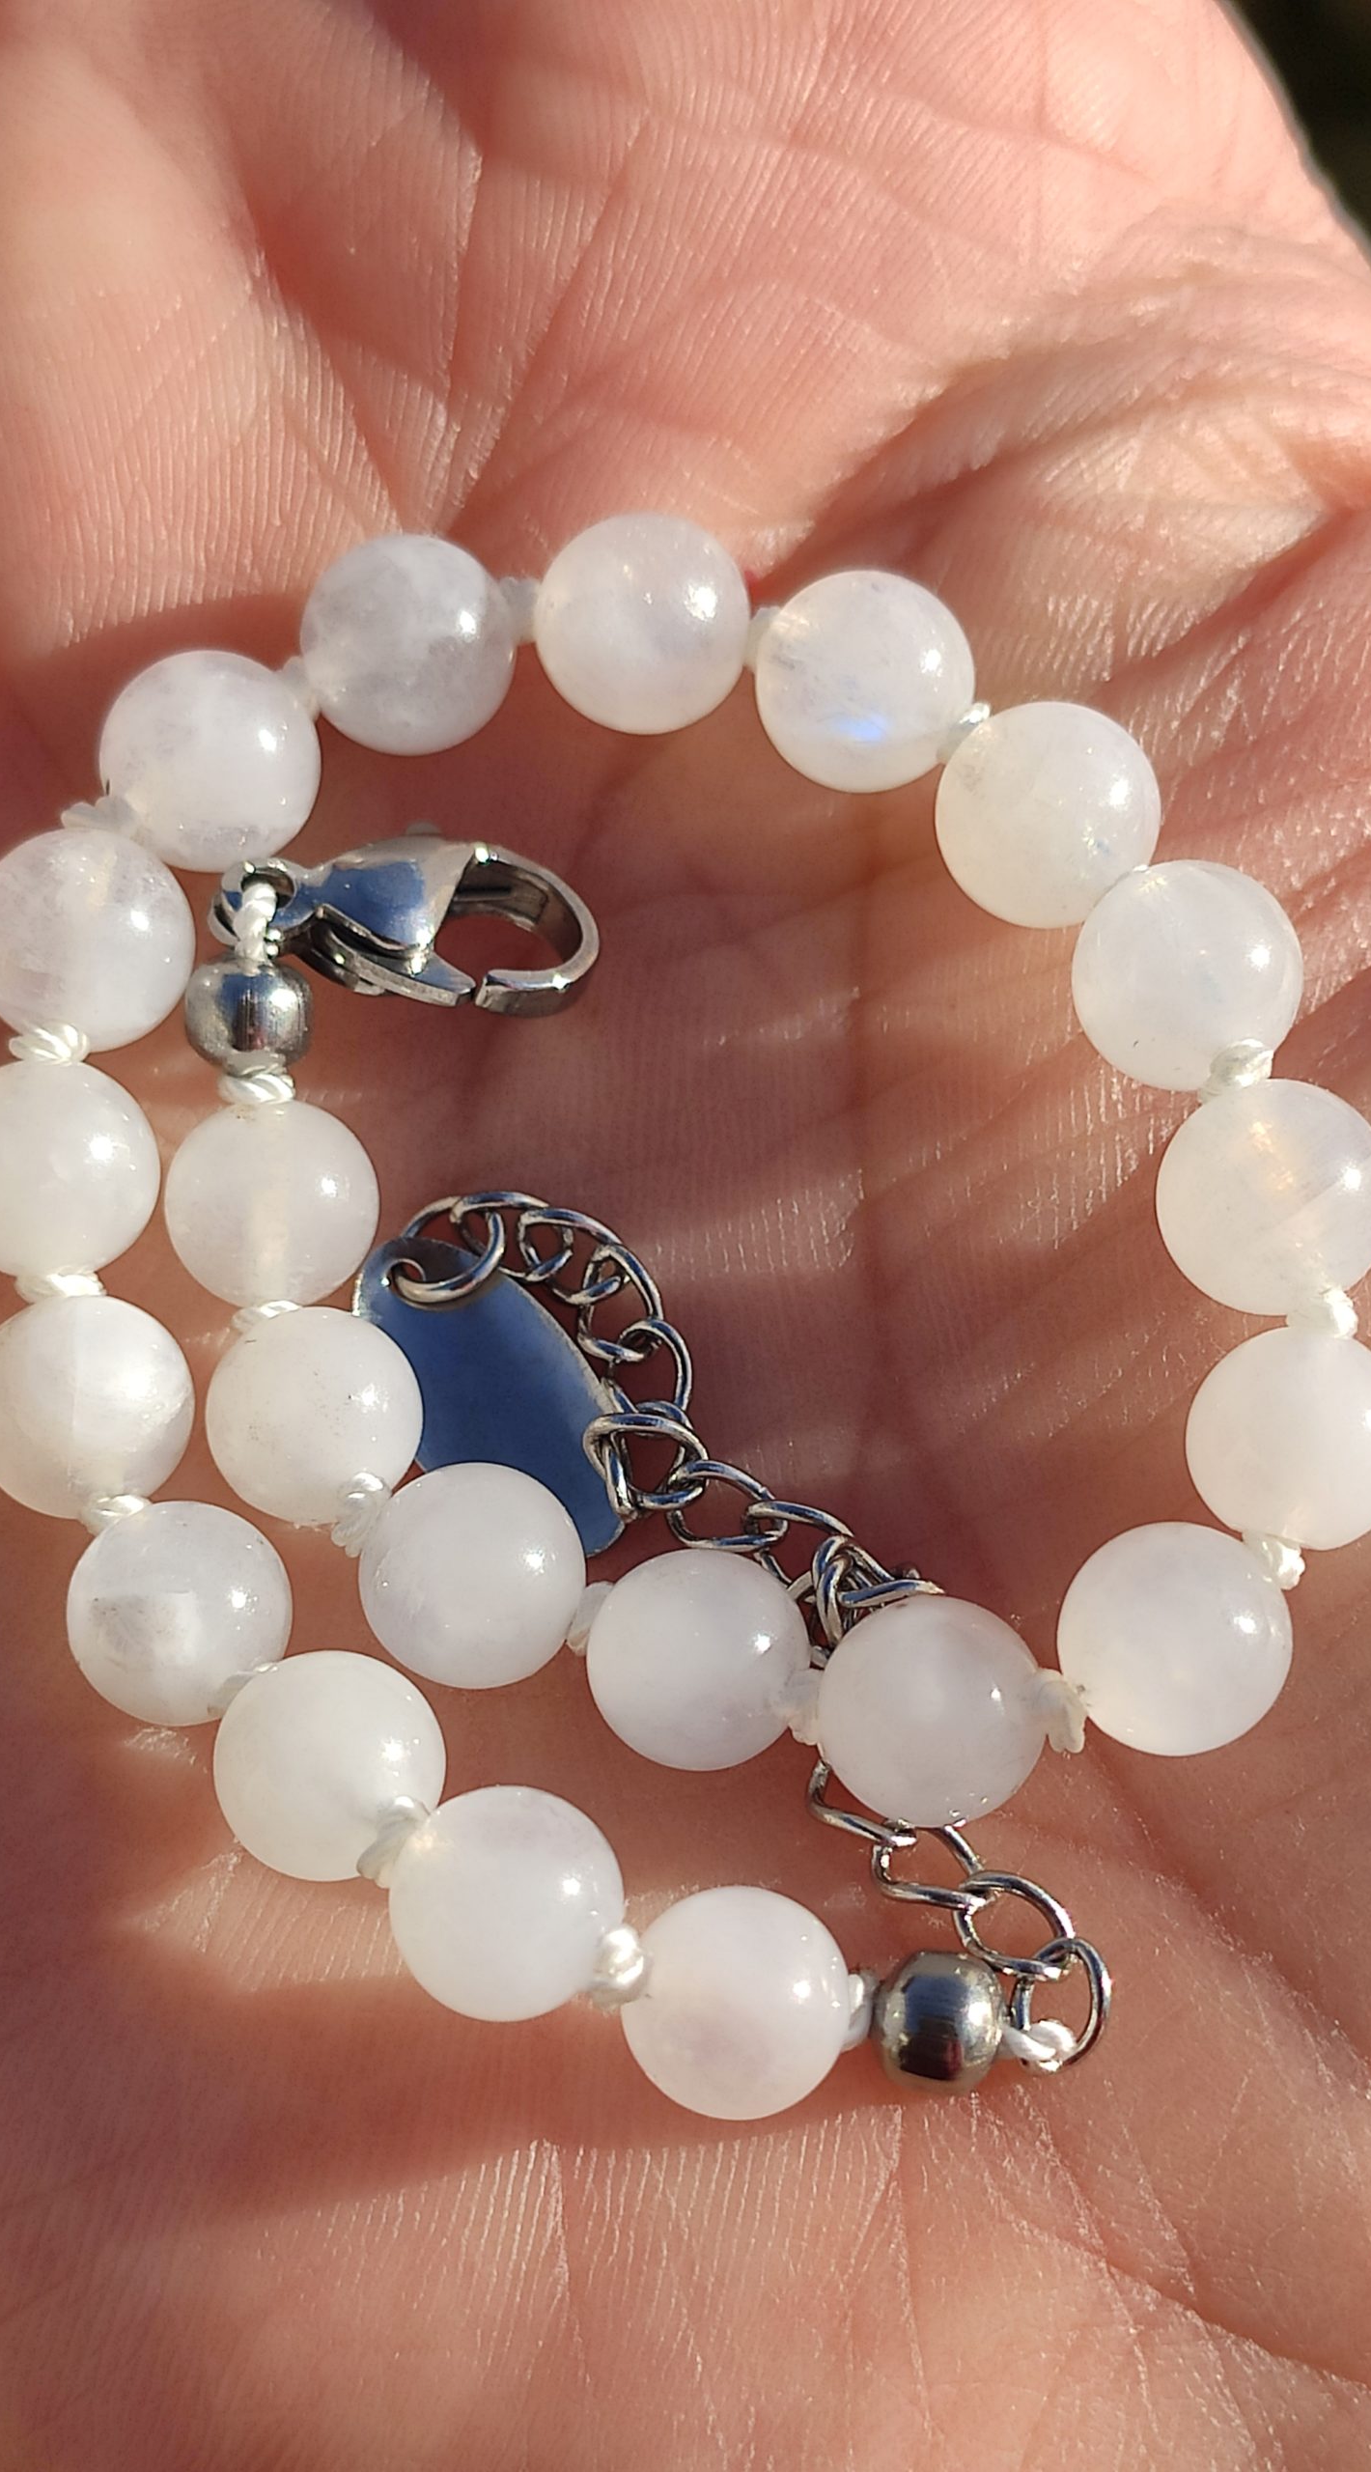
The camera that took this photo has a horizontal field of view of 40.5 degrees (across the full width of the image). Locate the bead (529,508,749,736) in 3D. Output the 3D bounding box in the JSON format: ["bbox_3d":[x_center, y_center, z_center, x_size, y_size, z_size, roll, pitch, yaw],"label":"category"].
[{"bbox_3d":[-0.002,-0.022,0.068,0.008,0.008,0.008,0,60,0],"label":"bead"}]

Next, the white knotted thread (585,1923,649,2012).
[{"bbox_3d":[-0.002,0.025,0.063,0.002,0.003,0.003,22,74,4],"label":"white knotted thread"}]

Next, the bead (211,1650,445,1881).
[{"bbox_3d":[-0.012,0.018,0.064,0.008,0.008,0.008,0,60,0],"label":"bead"}]

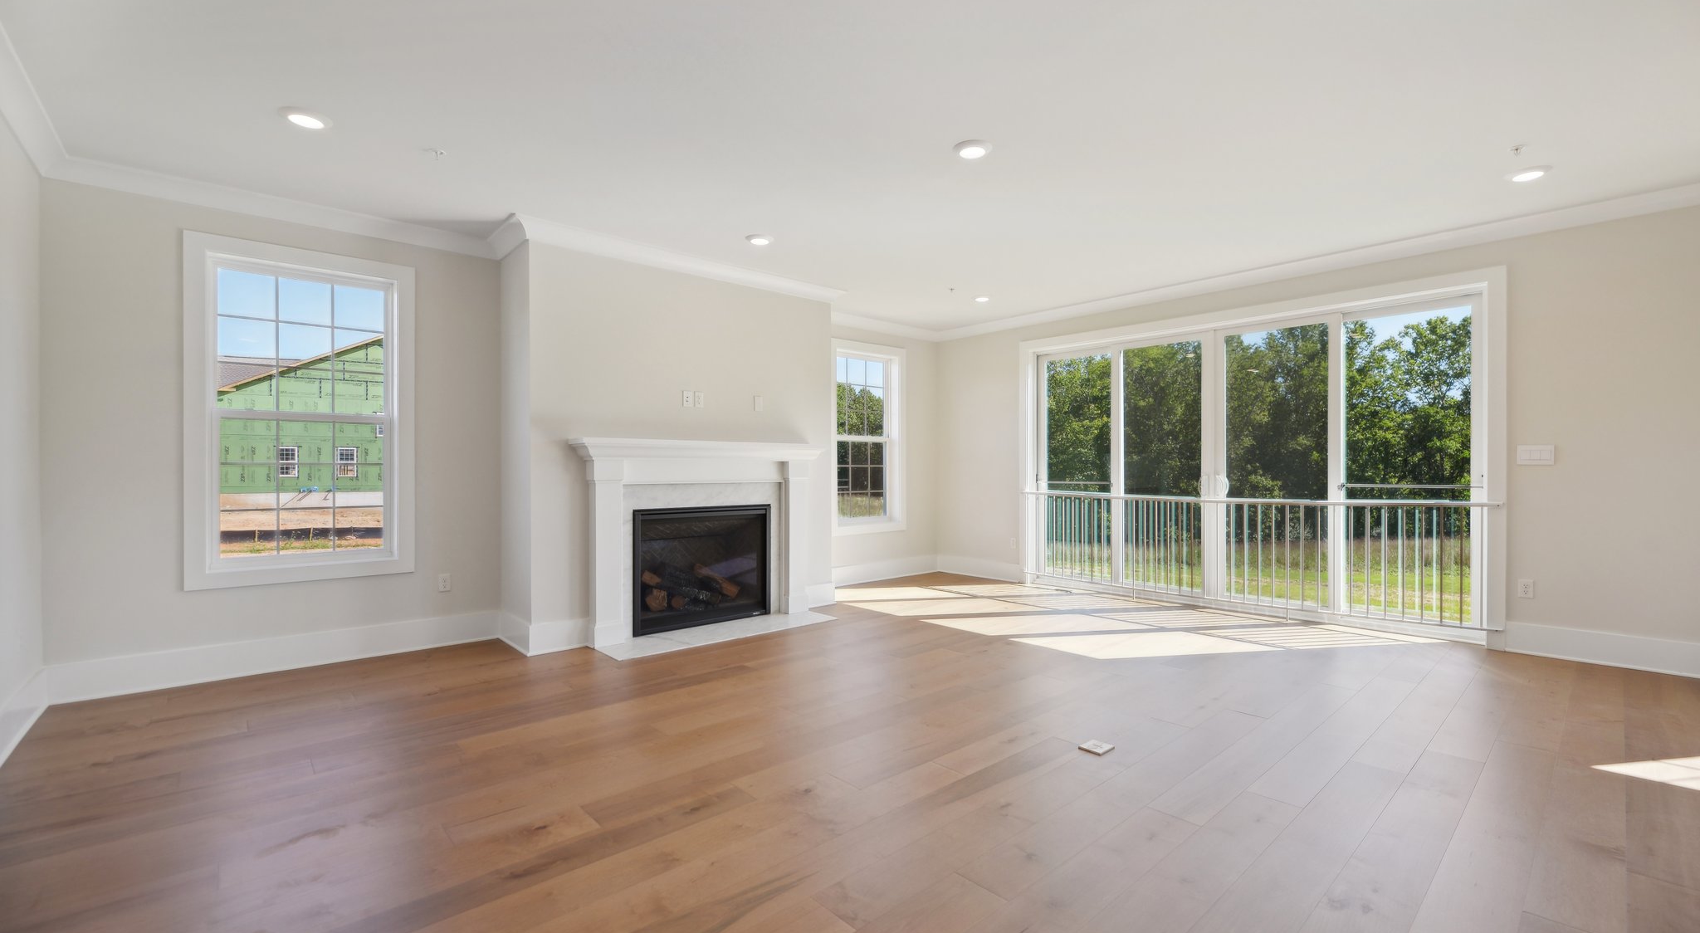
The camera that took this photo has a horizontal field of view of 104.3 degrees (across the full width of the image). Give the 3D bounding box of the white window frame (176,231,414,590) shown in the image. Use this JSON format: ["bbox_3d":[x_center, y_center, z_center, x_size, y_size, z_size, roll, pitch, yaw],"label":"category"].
[{"bbox_3d":[-3.221,-0.299,3.941,1.052,1.959,0.120,0,0,-42],"label":"white window frame"}]

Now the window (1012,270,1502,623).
[{"bbox_3d":[3.034,0.013,5.540,0.140,2.303,3.353,0,0,-42],"label":"window"}]

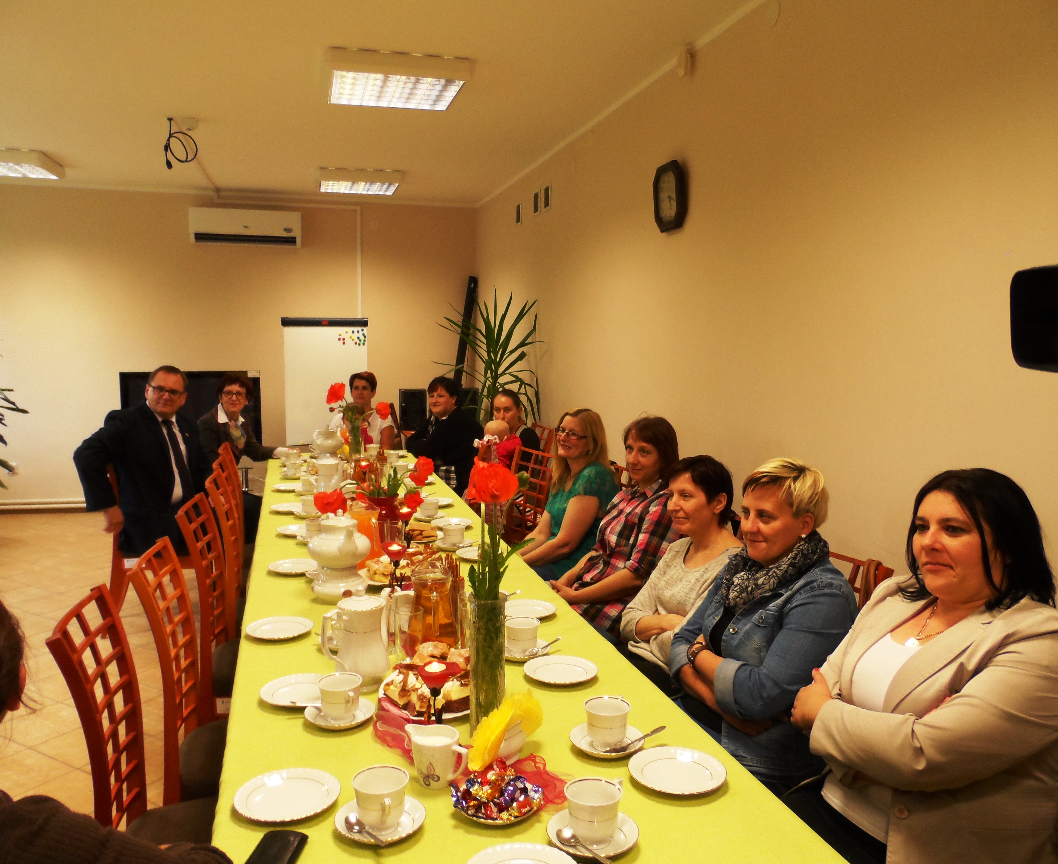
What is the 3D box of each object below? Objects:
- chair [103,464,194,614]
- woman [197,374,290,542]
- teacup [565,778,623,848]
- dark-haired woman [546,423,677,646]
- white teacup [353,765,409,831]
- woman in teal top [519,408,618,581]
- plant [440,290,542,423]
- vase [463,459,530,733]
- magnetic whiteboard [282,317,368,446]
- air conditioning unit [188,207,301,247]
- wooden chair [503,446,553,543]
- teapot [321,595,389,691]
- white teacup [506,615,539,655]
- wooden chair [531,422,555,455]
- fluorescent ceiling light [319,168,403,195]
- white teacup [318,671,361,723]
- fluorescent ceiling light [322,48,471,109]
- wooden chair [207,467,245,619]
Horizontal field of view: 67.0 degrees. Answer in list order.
[{"bbox_3d":[-1.947,0.538,4.237,0.500,0.960,0.410,-1,6,-11],"label":"chair"},{"bbox_3d":[-1.688,0.311,4.743,0.560,1.300,0.780,-4,7,-31],"label":"woman"},{"bbox_3d":[0.103,0.576,1.205,0.084,0.076,0.103,6,9,43],"label":"teacup"},{"bbox_3d":[0.205,0.562,2.729,0.710,1.240,0.500,-3,7,-24],"label":"dark-haired woman"},{"bbox_3d":[-0.224,0.574,1.226,0.086,0.077,0.105,-3,7,-22],"label":"white teacup"},{"bbox_3d":[0.045,0.532,3.100,0.740,1.231,0.480,-4,8,-29],"label":"woman in teal top"},{"bbox_3d":[-0.268,-0.105,5.801,0.760,1.850,0.760,-2,7,-17],"label":"plant"},{"bbox_3d":[-0.068,0.318,1.525,0.135,0.535,0.125,-2,7,-17],"label":"vase"},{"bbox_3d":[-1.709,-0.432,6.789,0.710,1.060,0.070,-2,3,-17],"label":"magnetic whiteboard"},{"bbox_3d":[-2.516,-1.812,7.130,0.925,0.310,0.220,-2,6,-17],"label":"air conditioning unit"},{"bbox_3d":[-0.186,0.572,3.961,0.500,0.960,0.410,-3,7,-24],"label":"wooden chair"},{"bbox_3d":[-0.367,0.449,1.747,0.178,0.222,0.120,-7,10,-45],"label":"teapot"},{"bbox_3d":[-0.020,0.491,1.915,0.084,0.075,0.103,-7,10,-45],"label":"white teacup"},{"bbox_3d":[-0.112,0.445,5.142,0.500,0.960,0.410,-3,7,-24],"label":"wooden chair"},{"bbox_3d":[-1.381,-2.012,6.463,0.630,0.088,0.630,-2,7,-17],"label":"fluorescent ceiling light"},{"bbox_3d":[-0.358,0.512,1.526,0.085,0.070,0.100,-3,7,-24],"label":"white teacup"},{"bbox_3d":[-0.670,-1.734,3.980,0.645,0.085,0.620,-2,6,-17],"label":"fluorescent ceiling light"},{"bbox_3d":[-1.007,0.647,3.242,0.500,0.960,0.410,-1,6,-14],"label":"wooden chair"}]

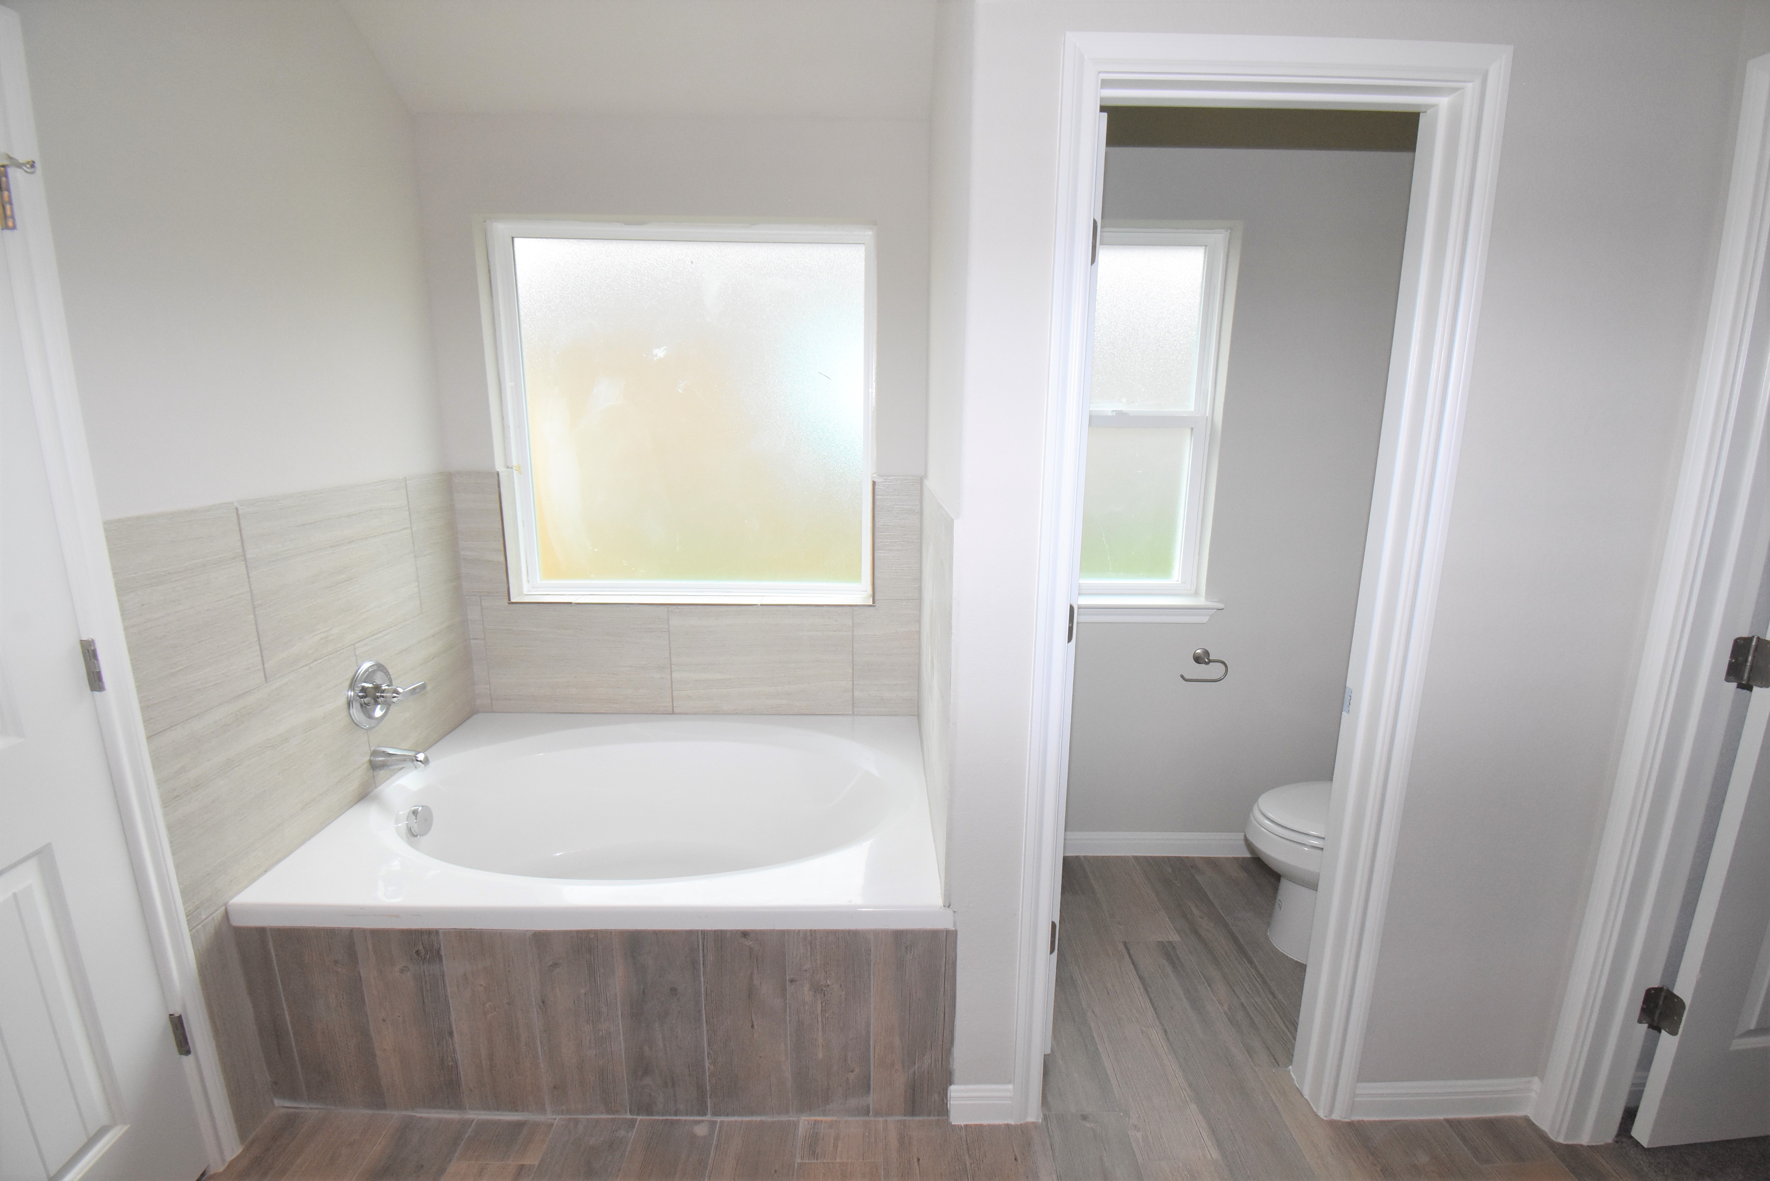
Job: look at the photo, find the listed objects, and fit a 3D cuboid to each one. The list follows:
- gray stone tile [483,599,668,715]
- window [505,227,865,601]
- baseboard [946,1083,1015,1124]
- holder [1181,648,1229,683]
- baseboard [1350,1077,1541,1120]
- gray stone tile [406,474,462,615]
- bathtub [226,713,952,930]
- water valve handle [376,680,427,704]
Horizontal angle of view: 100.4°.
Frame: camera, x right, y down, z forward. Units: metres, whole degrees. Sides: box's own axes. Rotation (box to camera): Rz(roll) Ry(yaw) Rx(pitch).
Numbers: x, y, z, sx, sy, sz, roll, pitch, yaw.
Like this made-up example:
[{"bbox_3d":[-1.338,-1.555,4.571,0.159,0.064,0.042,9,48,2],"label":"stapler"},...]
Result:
[{"bbox_3d":[-1.019,0.228,2.465,0.615,0.395,0.010,0,13,0],"label":"gray stone tile"},{"bbox_3d":[-0.618,-0.539,2.358,1.140,1.135,0.060,0,13,0],"label":"window"},{"bbox_3d":[0.216,1.123,1.628,0.147,0.100,0.015,0,13,0],"label":"baseboard"},{"bbox_3d":[1.069,0.247,2.475,0.148,0.122,0.070,0,13,0],"label":"holder"},{"bbox_3d":[1.236,1.122,1.631,0.400,0.100,0.014,0,13,0],"label":"baseboard"},{"bbox_3d":[-1.385,-0.153,2.267,0.010,0.400,0.235,0,13,0],"label":"gray stone tile"},{"bbox_3d":[-0.627,0.760,2.064,1.495,0.470,1.040,0,13,0],"label":"bathtub"},{"bbox_3d":[-1.325,0.274,2.026,0.065,0.045,0.115,0,13,0],"label":"water valve handle"}]

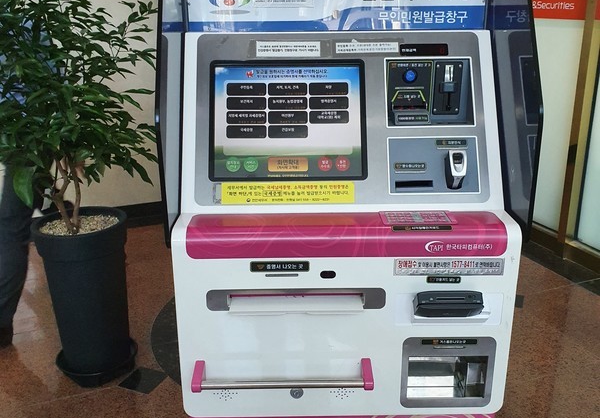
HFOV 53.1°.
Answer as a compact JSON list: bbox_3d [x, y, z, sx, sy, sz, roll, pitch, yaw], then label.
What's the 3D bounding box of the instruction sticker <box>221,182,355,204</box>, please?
[{"bbox_3d":[-0.027,-0.035,1.350,0.299,0.051,0.006,-1,-10,0],"label":"instruction sticker"}]

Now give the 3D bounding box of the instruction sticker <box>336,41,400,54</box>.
[{"bbox_3d":[0.160,-0.378,1.409,0.148,0.026,0.006,-1,-10,0],"label":"instruction sticker"}]

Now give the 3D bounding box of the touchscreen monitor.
[{"bbox_3d":[-0.027,-0.202,1.391,0.360,0.290,0.030,-1,-10,0],"label":"touchscreen monitor"}]

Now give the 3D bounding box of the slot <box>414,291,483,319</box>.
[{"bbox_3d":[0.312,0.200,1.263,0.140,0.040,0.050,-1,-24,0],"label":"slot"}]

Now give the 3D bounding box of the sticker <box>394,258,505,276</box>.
[{"bbox_3d":[0.314,0.122,1.262,0.232,0.038,0.006,-1,18,0],"label":"sticker"}]

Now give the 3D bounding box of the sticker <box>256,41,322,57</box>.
[{"bbox_3d":[-0.027,-0.374,1.408,0.150,0.038,0.006,-1,-10,0],"label":"sticker"}]

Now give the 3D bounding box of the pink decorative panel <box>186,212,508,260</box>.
[{"bbox_3d":[0.098,0.054,1.289,0.663,0.072,0.095,-1,18,0],"label":"pink decorative panel"}]

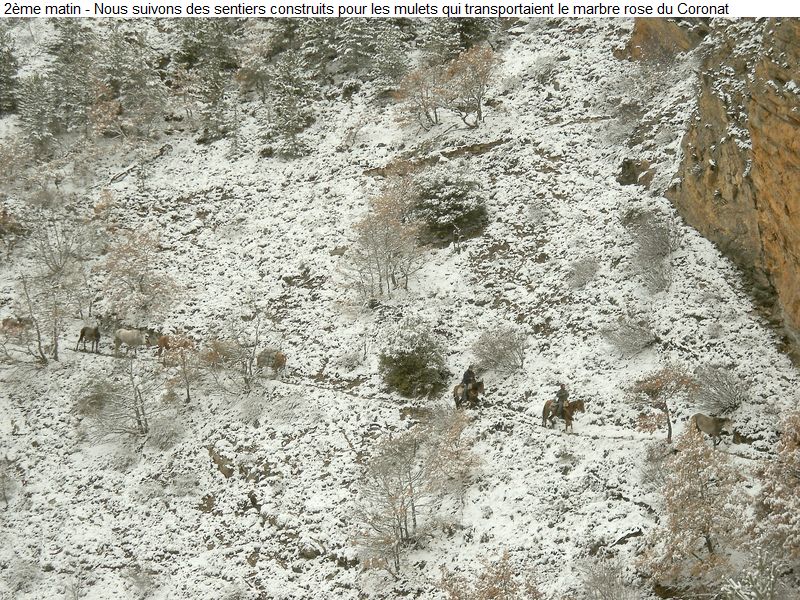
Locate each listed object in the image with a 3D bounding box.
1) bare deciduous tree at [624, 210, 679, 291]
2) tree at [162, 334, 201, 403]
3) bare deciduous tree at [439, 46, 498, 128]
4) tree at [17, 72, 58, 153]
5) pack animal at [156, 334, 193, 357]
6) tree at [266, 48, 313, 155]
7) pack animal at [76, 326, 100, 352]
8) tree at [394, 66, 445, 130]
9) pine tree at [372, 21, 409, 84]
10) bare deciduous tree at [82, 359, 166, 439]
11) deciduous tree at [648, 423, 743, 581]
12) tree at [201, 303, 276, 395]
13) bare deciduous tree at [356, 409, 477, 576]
[{"bbox_3d":[13.188,-2.585,119.500,2.900,4.000,2.800,0,4,0],"label":"bare deciduous tree"},{"bbox_3d":[-10.648,3.338,111.500,1.900,3.300,1.800,0,6,0],"label":"tree"},{"bbox_3d":[4.131,-12.691,136.000,3.400,4.900,3.100,0,4,0],"label":"bare deciduous tree"},{"bbox_3d":[-20.755,-10.678,131.000,2.400,4.400,2.400,0,6,0],"label":"tree"},{"bbox_3d":[-11.161,2.332,113.500,1.950,1.400,0.600,1,6,12],"label":"pack animal"},{"bbox_3d":[-6.616,-11.766,137.000,3.000,6.200,2.900,0,4,0],"label":"tree"},{"bbox_3d":[-16.964,2.103,125.000,1.900,1.500,0.600,3,5,33],"label":"pack animal"},{"bbox_3d":[1.082,-11.185,127.000,2.800,3.500,2.700,0,6,0],"label":"tree"},{"bbox_3d":[-0.575,-15.285,138.500,2.300,4.600,2.300,0,8,0],"label":"pine tree"},{"bbox_3d":[-14.509,5.188,120.500,4.300,4.100,3.700,0,8,0],"label":"bare deciduous tree"},{"bbox_3d":[13.598,9.428,106.000,4.300,7.100,4.100,0,8,0],"label":"deciduous tree"},{"bbox_3d":[-8.541,2.565,121.000,4.000,4.700,3.600,0,8,0],"label":"tree"},{"bbox_3d":[0.790,9.213,109.500,5.500,7.600,5.000,0,8,0],"label":"bare deciduous tree"}]

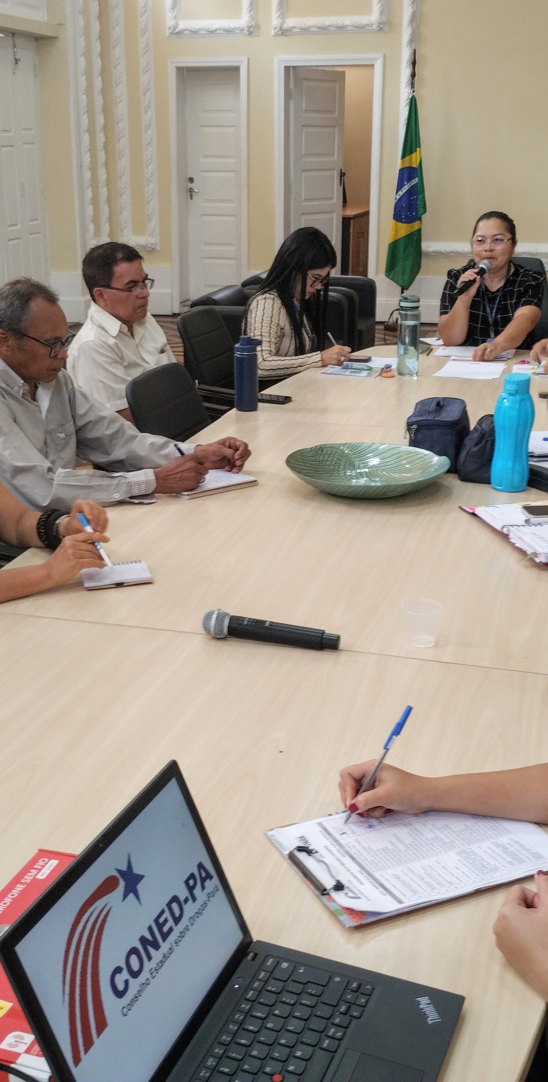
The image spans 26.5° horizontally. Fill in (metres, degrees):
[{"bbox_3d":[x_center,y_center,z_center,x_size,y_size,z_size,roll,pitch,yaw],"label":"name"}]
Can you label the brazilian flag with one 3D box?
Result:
[{"bbox_3d":[1.103,-2.909,9.787,0.350,1.593,0.230,4,19,11],"label":"brazilian flag"}]

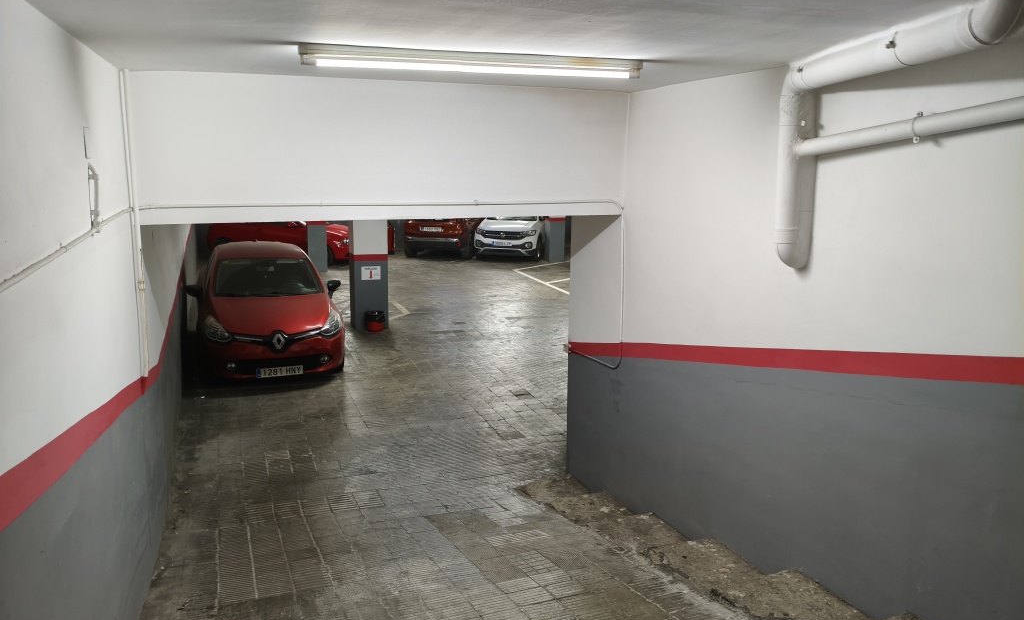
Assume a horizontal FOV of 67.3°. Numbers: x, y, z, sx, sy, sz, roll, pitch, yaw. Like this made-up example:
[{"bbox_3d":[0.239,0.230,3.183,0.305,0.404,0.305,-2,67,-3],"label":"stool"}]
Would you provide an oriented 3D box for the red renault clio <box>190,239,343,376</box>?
[{"bbox_3d":[-3.368,-0.152,10.490,1.820,1.450,4.060,-4,11,-21],"label":"red renault clio"}]

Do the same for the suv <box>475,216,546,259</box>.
[{"bbox_3d":[0.537,-2.357,21.492,1.820,1.580,4.110,4,11,20],"label":"suv"}]

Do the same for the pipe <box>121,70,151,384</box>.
[{"bbox_3d":[-2.217,-0.479,4.536,0.050,1.816,0.050,-4,11,-20],"label":"pipe"}]

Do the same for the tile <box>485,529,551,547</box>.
[{"bbox_3d":[0.041,1.474,4.939,0.380,0.020,0.185,-4,0,-20],"label":"tile"}]

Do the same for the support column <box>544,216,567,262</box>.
[{"bbox_3d":[1.117,-2.446,20.093,0.460,2.350,0.400,-4,11,-20],"label":"support column"}]

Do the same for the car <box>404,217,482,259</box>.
[{"bbox_3d":[-1.331,-2.371,21.325,1.870,1.620,4.420,3,11,15],"label":"car"}]

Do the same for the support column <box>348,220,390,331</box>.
[{"bbox_3d":[-2.258,-0.897,12.000,0.510,2.350,0.490,-4,11,-20],"label":"support column"}]

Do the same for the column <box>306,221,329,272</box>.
[{"bbox_3d":[-4.615,-2.087,18.039,0.460,2.350,0.460,-4,11,-20],"label":"column"}]

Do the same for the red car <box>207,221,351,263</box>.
[{"bbox_3d":[-5.715,-1.968,19.721,4.150,1.460,1.800,3,11,14],"label":"red car"}]

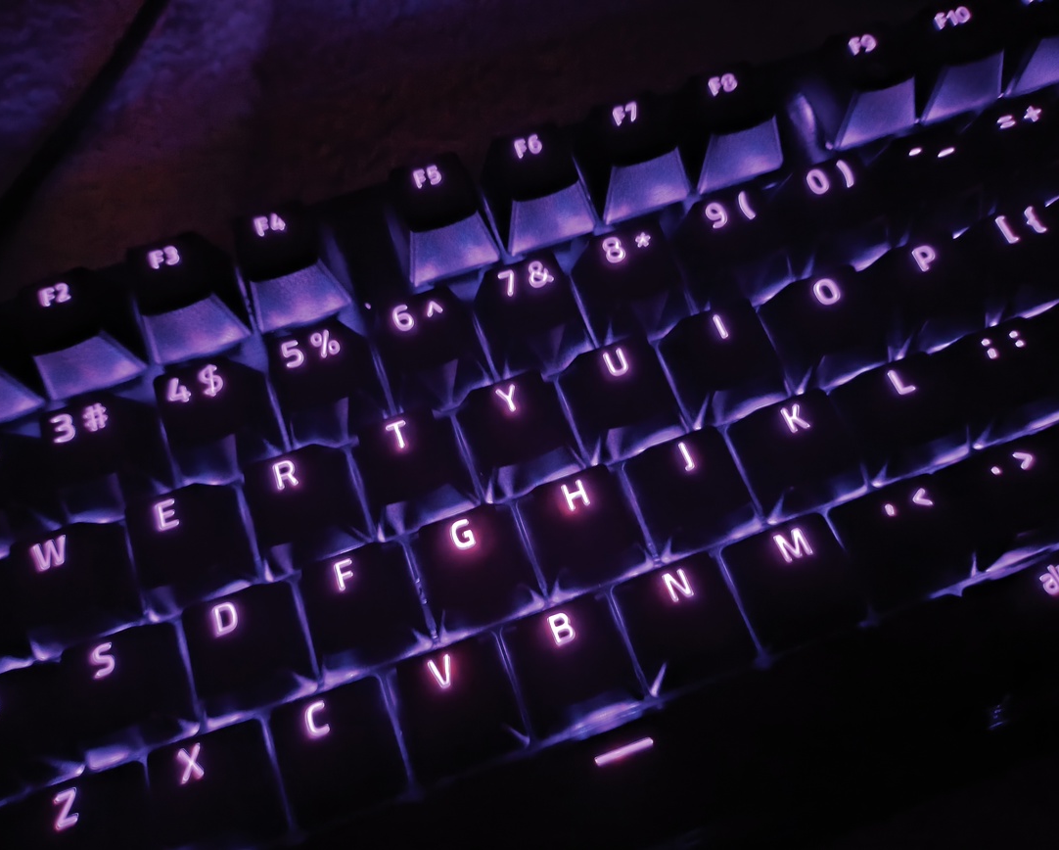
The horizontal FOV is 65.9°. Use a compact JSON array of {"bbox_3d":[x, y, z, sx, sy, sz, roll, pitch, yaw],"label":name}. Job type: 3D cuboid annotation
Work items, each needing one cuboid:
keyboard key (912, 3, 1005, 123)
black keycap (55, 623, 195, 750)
[{"bbox_3d":[0.082,-0.072,0.159,0.018,0.011,0.018,-19,72,-5],"label":"keyboard key"},{"bbox_3d":[-0.063,0.040,0.125,0.018,0.008,0.018,-19,72,-5],"label":"black keycap"}]

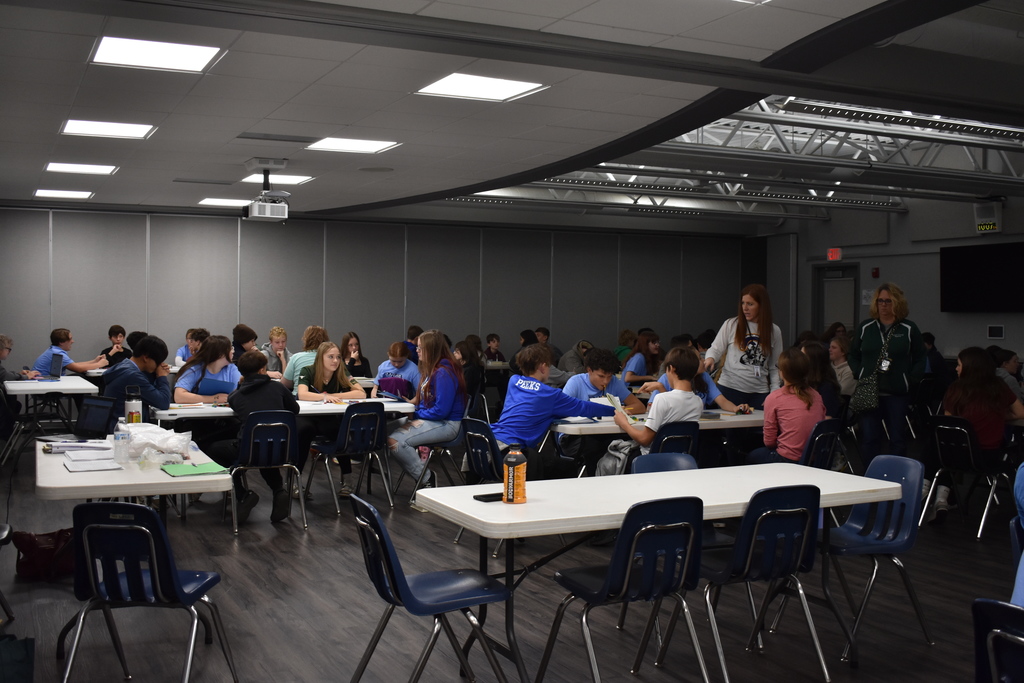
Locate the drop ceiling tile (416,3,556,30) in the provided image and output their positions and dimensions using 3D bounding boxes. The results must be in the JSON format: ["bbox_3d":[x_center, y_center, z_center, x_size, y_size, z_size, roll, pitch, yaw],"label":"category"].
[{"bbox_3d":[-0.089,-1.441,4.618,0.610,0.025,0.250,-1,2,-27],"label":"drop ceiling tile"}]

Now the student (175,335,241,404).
[{"bbox_3d":[-2.315,0.583,8.085,0.500,1.240,0.750,-1,2,-29],"label":"student"}]

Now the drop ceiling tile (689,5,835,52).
[{"bbox_3d":[1.181,-1.451,4.822,0.605,0.020,0.605,-1,2,-26],"label":"drop ceiling tile"}]

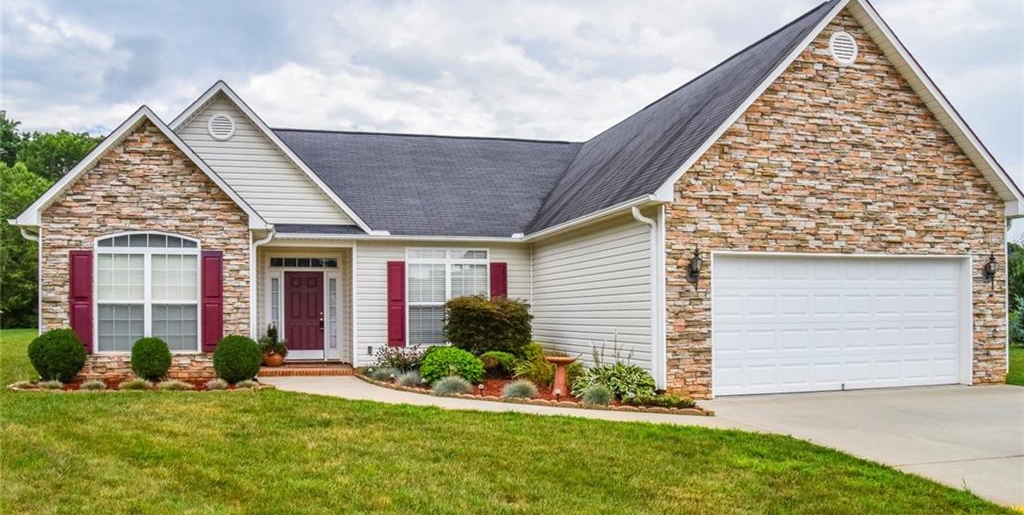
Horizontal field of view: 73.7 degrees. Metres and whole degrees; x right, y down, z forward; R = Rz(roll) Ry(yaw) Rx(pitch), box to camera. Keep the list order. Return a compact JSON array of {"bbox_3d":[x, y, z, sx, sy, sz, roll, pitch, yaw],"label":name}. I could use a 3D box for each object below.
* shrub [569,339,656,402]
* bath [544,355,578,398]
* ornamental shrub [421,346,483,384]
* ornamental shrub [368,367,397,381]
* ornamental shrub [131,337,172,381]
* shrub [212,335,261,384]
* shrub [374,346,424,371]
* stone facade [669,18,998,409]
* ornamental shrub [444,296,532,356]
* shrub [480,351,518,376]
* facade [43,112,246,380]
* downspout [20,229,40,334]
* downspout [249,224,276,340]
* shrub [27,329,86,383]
[{"bbox_3d":[1.598,1.787,10.750,1.240,0.850,1.000,0,-2,-16],"label":"shrub"},{"bbox_3d":[0.747,1.785,10.200,0.460,0.600,0.460,1,-3,-14],"label":"bath"},{"bbox_3d":[-1.037,1.874,11.900,1.050,0.640,1.000,1,-3,-14],"label":"ornamental shrub"},{"bbox_3d":[-2.561,2.294,13.500,0.530,0.290,0.500,0,-2,-14],"label":"ornamental shrub"},{"bbox_3d":[-6.257,1.767,11.850,0.710,0.780,0.710,0,-2,-9],"label":"ornamental shrub"},{"bbox_3d":[-4.664,1.742,11.600,0.780,0.820,0.780,1,-3,-14],"label":"shrub"},{"bbox_3d":[-2.126,1.918,12.900,0.920,0.520,0.800,1,-3,-14],"label":"shrub"},{"bbox_3d":[5.576,-0.946,11.445,6.850,6.270,0.300,0,-2,-16],"label":"stone facade"},{"bbox_3d":[-0.492,1.519,14.300,1.830,1.420,1.550,0,-2,-14],"label":"ornamental shrub"},{"bbox_3d":[-0.245,2.090,13.400,0.740,0.540,0.700,0,-2,0],"label":"shrub"},{"bbox_3d":[-6.564,-0.131,12.393,3.500,4.730,0.300,0,-2,-9],"label":"facade"},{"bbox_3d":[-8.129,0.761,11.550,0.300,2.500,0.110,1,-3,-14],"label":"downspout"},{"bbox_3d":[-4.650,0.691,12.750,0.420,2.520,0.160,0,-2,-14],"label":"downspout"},{"bbox_3d":[-7.290,1.580,10.950,0.820,0.860,0.820,1,-3,-14],"label":"shrub"}]

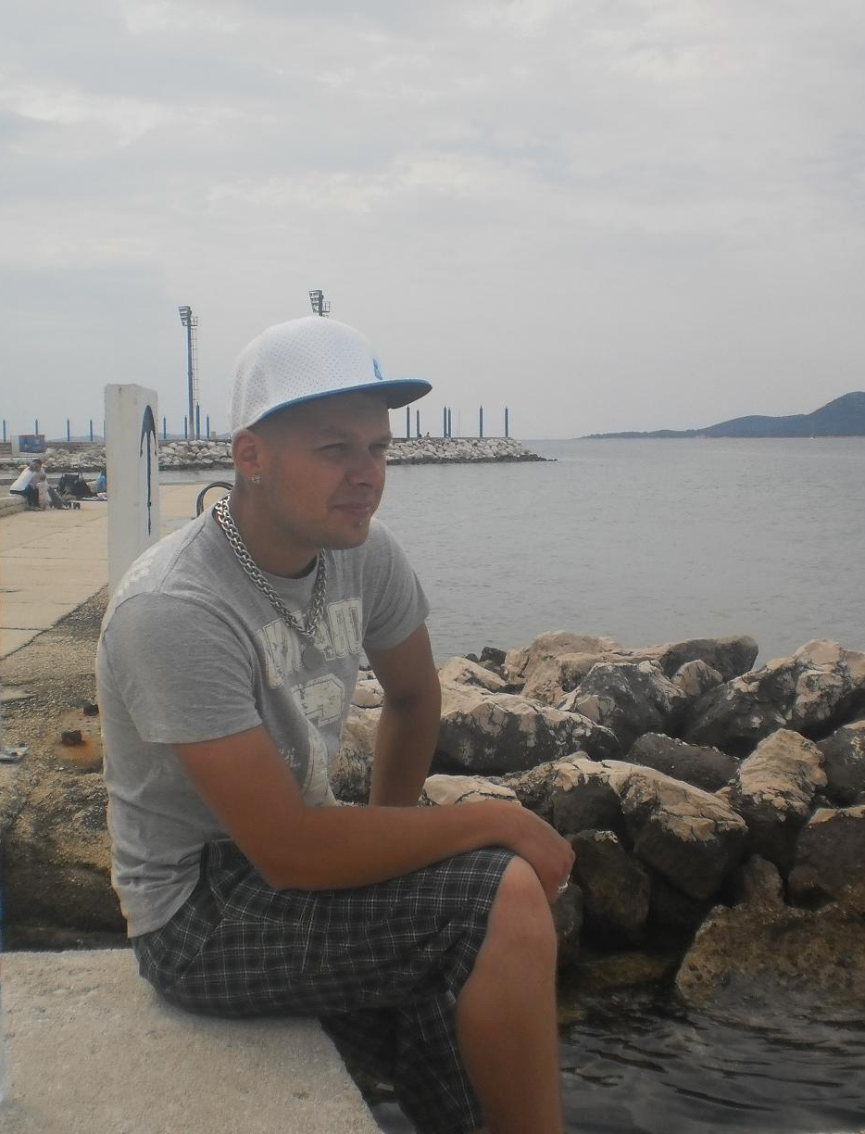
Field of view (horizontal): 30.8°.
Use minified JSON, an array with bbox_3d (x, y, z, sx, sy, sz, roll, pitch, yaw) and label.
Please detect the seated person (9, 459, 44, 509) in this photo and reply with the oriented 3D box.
[{"bbox_3d":[-7.731,-1.582,30.006,0.650,1.000,0.500,0,5,-3],"label":"seated person"}]

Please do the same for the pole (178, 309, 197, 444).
[{"bbox_3d":[-27.570,-21.858,177.560,2.000,15.217,1.300,-4,6,-38],"label":"pole"}]

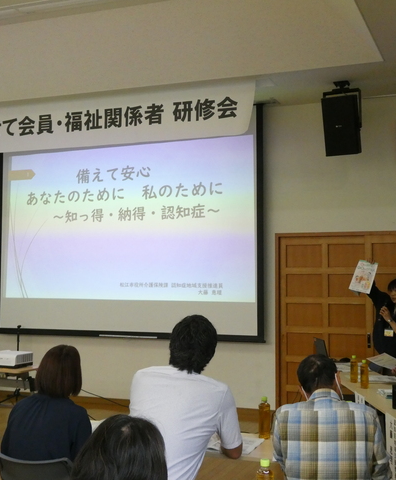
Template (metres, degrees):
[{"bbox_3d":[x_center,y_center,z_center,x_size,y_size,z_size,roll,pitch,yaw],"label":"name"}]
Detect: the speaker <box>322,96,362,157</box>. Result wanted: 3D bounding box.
[{"bbox_3d":[1.397,-1.104,6.620,0.310,0.545,0.260,-1,12,23],"label":"speaker"}]

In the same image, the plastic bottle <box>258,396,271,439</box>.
[{"bbox_3d":[0.353,0.942,3.638,0.061,0.213,0.061,-1,-4,21],"label":"plastic bottle"}]

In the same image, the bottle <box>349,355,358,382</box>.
[{"bbox_3d":[1.258,1.043,5.540,0.063,0.215,0.063,-1,-4,11],"label":"bottle"}]

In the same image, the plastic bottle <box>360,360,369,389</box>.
[{"bbox_3d":[1.268,1.025,5.232,0.063,0.215,0.063,-1,-4,11],"label":"plastic bottle"}]

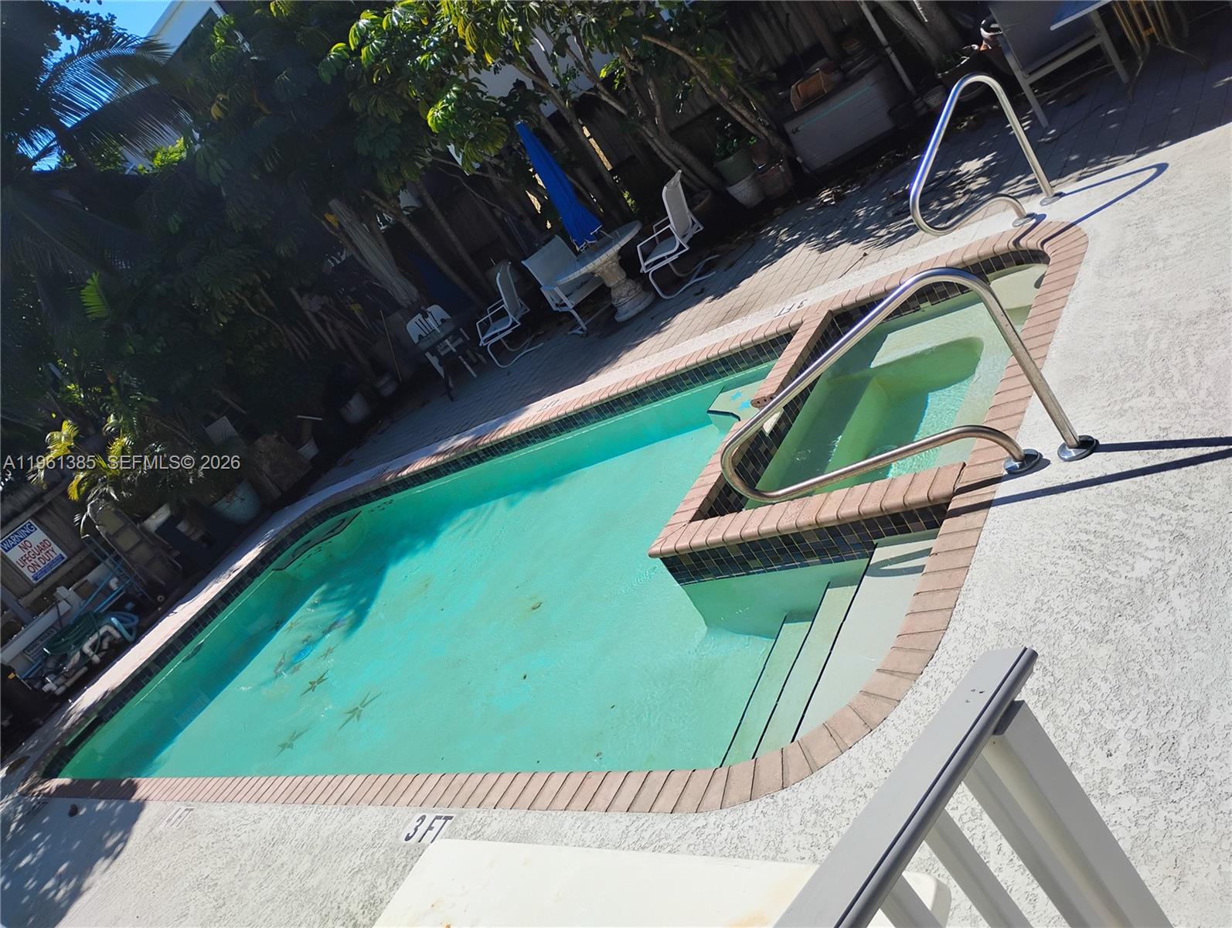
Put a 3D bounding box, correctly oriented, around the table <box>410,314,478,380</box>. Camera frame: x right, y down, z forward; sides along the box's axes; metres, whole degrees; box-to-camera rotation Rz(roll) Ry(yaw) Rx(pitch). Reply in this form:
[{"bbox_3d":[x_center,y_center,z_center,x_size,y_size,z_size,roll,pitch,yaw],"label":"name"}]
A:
[{"bbox_3d":[-1.932,-1.299,12.098,0.978,0.682,0.978,-34,18,0],"label":"table"}]

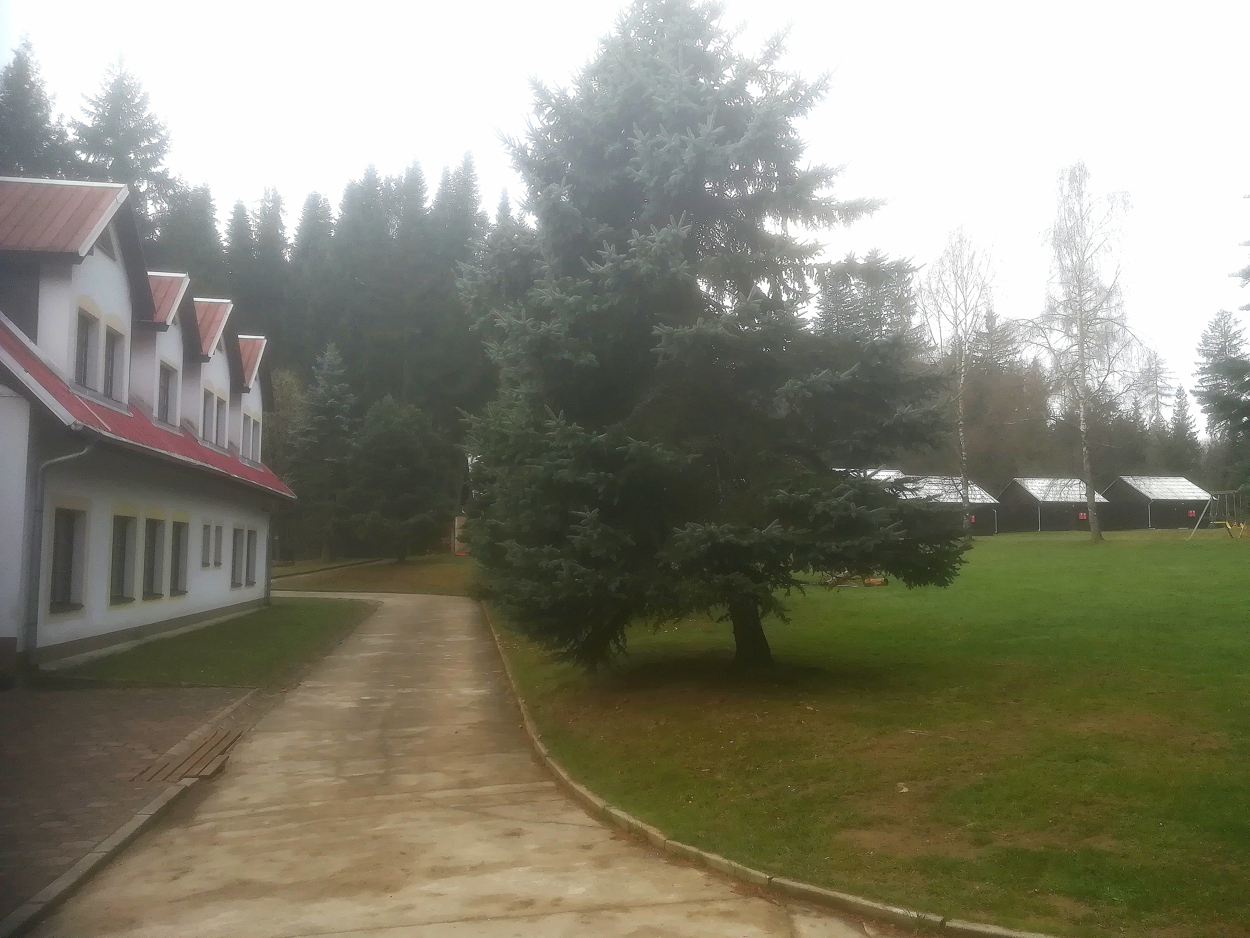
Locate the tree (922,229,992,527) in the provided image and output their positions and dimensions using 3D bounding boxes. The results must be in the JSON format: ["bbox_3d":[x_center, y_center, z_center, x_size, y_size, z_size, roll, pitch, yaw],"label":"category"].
[{"bbox_3d":[20.861,-5.491,58.728,4.700,19.660,4.700,0,-5,0],"label":"tree"}]

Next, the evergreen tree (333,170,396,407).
[{"bbox_3d":[-19.006,-8.976,69.082,5.000,27.730,5.000,0,-5,0],"label":"evergreen tree"}]

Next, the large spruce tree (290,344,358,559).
[{"bbox_3d":[-15.391,-0.937,48.278,4.600,11.210,4.600,0,-5,0],"label":"large spruce tree"}]

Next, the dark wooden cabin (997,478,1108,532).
[{"bbox_3d":[32.812,2.795,72.752,5.690,4.180,6.400,1,-5,-12],"label":"dark wooden cabin"}]

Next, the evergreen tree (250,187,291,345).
[{"bbox_3d":[-26.933,-8.389,71.038,3.800,26.840,3.800,0,-5,0],"label":"evergreen tree"}]

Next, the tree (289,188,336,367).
[{"bbox_3d":[-23.336,-8.041,70.002,4.200,26.000,4.200,0,-5,0],"label":"tree"}]

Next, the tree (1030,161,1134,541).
[{"bbox_3d":[22.771,-6.030,46.728,5.300,19.150,5.300,0,-5,0],"label":"tree"}]

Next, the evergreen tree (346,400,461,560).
[{"bbox_3d":[-11.207,0.434,47.151,5.900,8.270,5.900,0,-5,0],"label":"evergreen tree"}]

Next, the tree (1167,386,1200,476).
[{"bbox_3d":[50.798,-1.242,85.455,3.600,12.690,3.600,0,-5,0],"label":"tree"}]

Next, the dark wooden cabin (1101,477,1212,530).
[{"bbox_3d":[41.341,2.672,73.424,5.690,4.220,6.400,1,-5,-12],"label":"dark wooden cabin"}]

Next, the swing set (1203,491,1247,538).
[{"bbox_3d":[30.899,2.371,48.500,3.200,2.450,2.000,1,-5,-14],"label":"swing set"}]

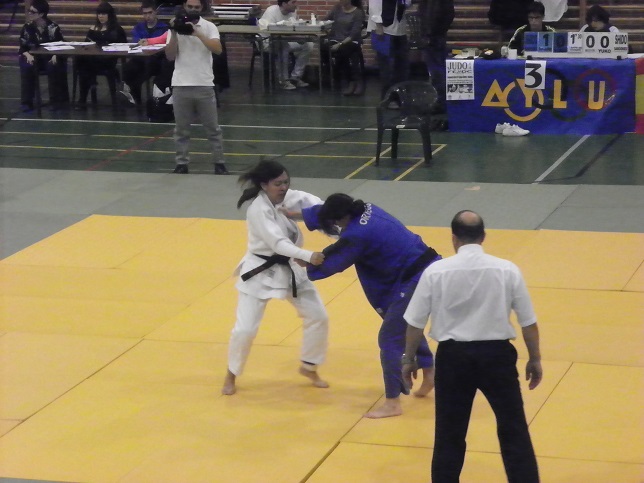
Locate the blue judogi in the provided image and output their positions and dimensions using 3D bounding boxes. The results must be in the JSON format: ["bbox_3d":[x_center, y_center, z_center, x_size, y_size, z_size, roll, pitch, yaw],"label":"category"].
[{"bbox_3d":[0.303,0.361,14.330,0.820,1.180,0.580,3,12,17],"label":"blue judogi"}]

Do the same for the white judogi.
[{"bbox_3d":[-0.272,0.244,14.640,0.560,1.170,0.570,8,15,37],"label":"white judogi"}]

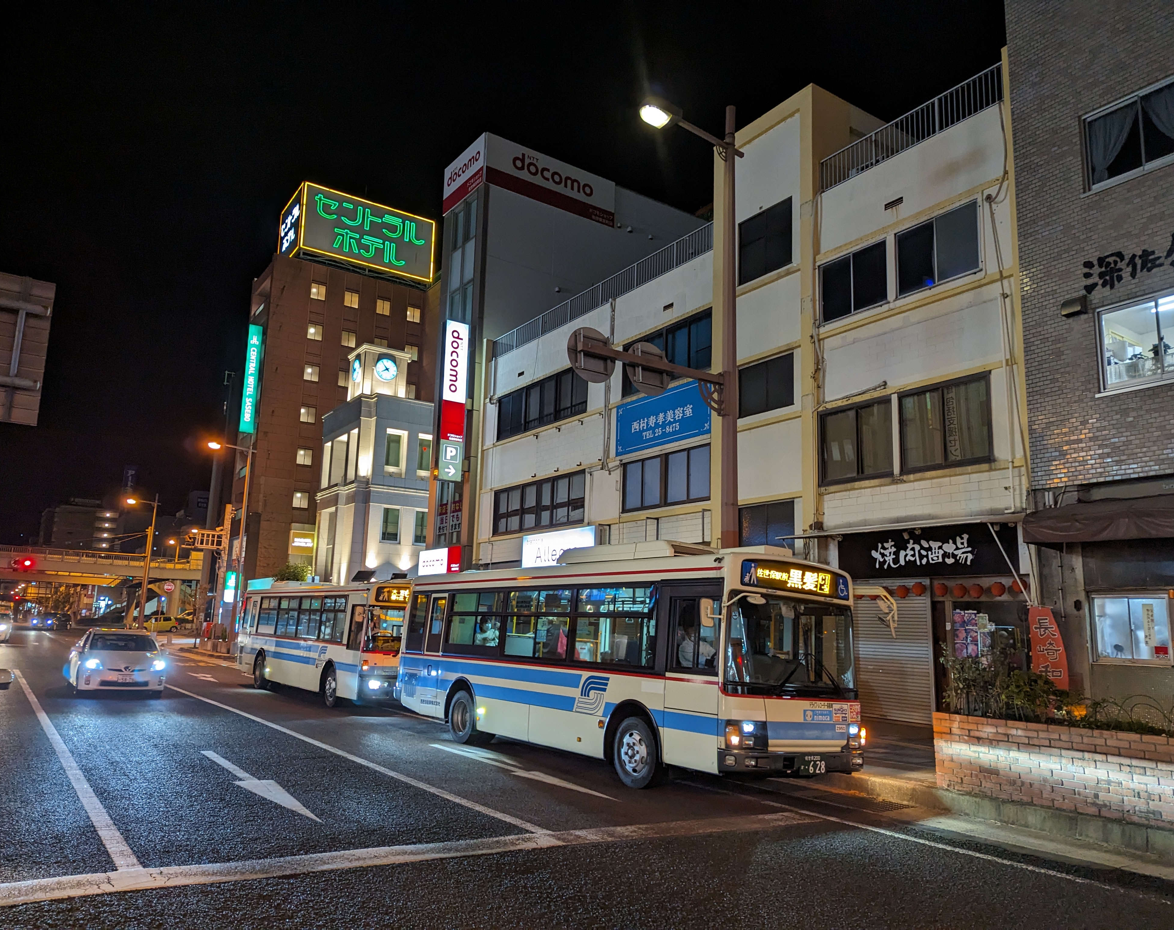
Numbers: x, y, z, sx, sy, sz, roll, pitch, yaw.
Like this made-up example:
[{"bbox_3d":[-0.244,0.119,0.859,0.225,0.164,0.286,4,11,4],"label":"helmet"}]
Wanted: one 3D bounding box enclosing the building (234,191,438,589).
[{"bbox_3d":[-19.847,-4.091,67.484,12.400,33.700,7.000,8,-12,-33],"label":"building"}]

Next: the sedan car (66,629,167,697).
[{"bbox_3d":[-11.500,4.820,20.950,1.760,1.490,4.460,9,-13,-33],"label":"sedan car"}]

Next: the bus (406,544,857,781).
[{"bbox_3d":[0.002,3.011,13.559,2.320,3.000,8.800,10,-13,-36],"label":"bus"}]

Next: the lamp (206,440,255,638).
[{"bbox_3d":[-17.360,3.579,40.709,2.505,10.495,0.400,9,-12,-34],"label":"lamp"}]

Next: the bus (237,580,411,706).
[{"bbox_3d":[-6.563,4.559,22.624,2.380,2.950,9.900,10,-13,-35],"label":"bus"}]

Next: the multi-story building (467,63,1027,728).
[{"bbox_3d":[6.834,-0.553,27.991,12.000,14.500,22.000,8,-12,-33],"label":"multi-story building"}]

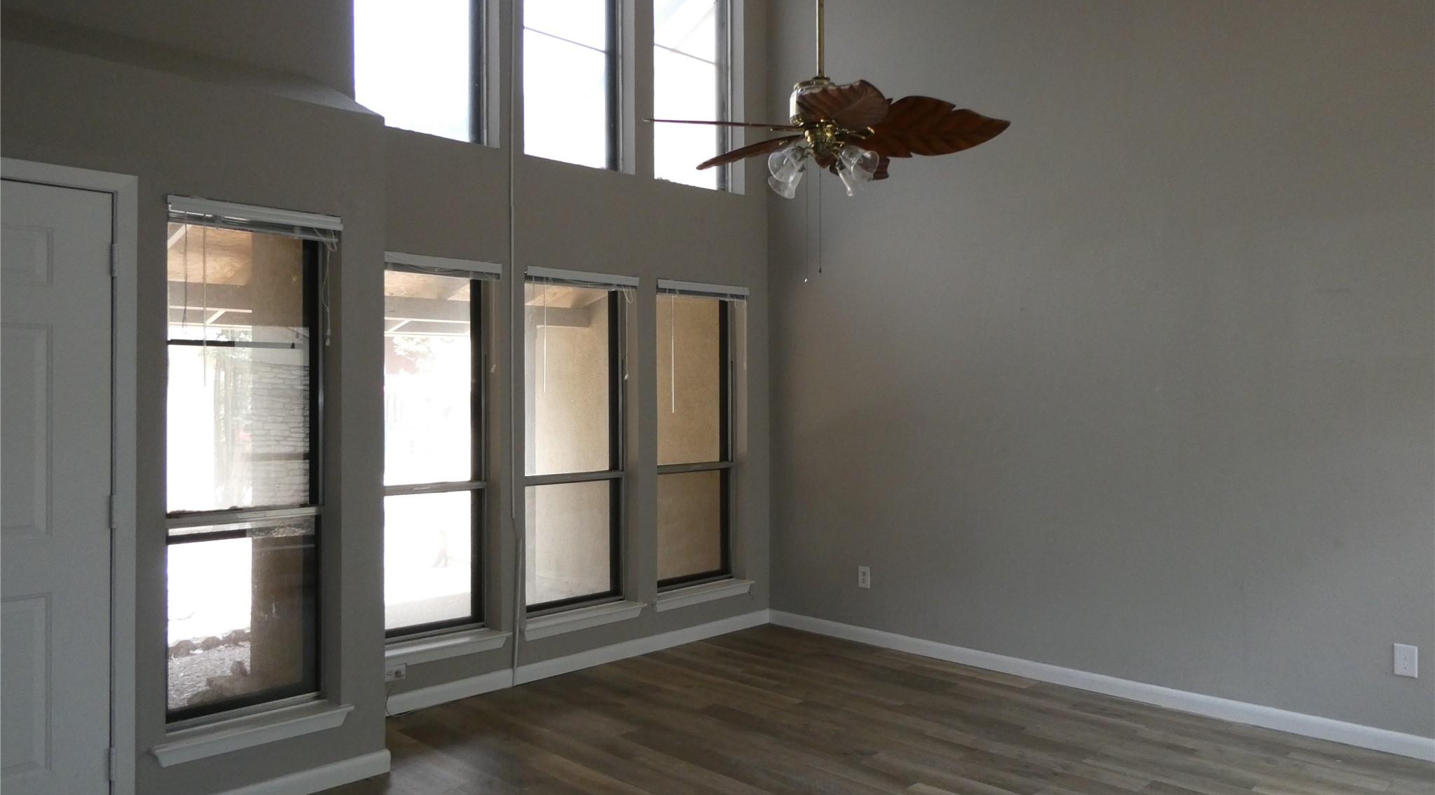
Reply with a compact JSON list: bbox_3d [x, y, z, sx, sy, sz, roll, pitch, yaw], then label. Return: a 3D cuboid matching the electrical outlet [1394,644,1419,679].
[{"bbox_3d":[2.693,1.031,3.893,0.008,0.118,0.074,0,0,-45],"label":"electrical outlet"}]

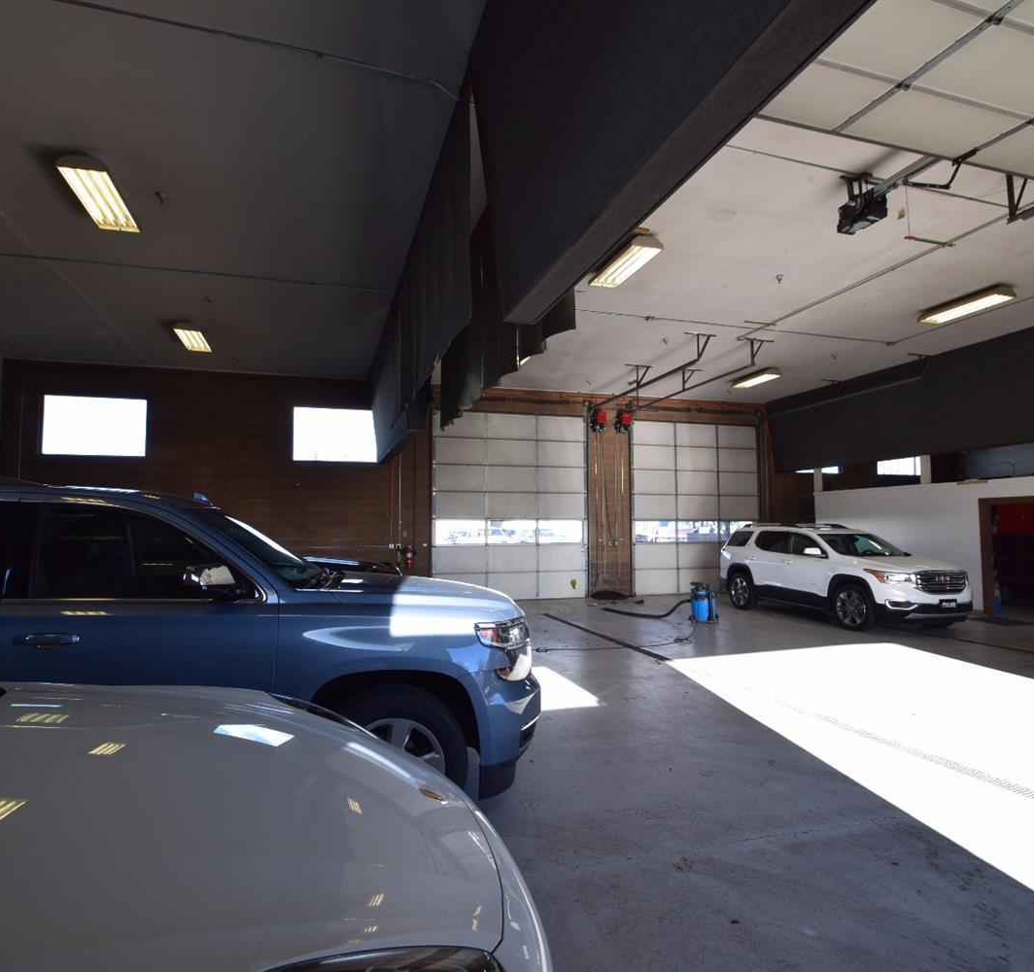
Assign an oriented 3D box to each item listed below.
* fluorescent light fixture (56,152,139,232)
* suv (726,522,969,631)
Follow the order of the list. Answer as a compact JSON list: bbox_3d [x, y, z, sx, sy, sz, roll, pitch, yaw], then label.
[{"bbox_3d":[-3.984,-2.788,5.846,0.400,0.140,1.180,1,-4,-18],"label":"fluorescent light fixture"},{"bbox_3d":[5.941,1.614,11.655,1.950,1.720,4.920,0,-4,-16],"label":"suv"}]

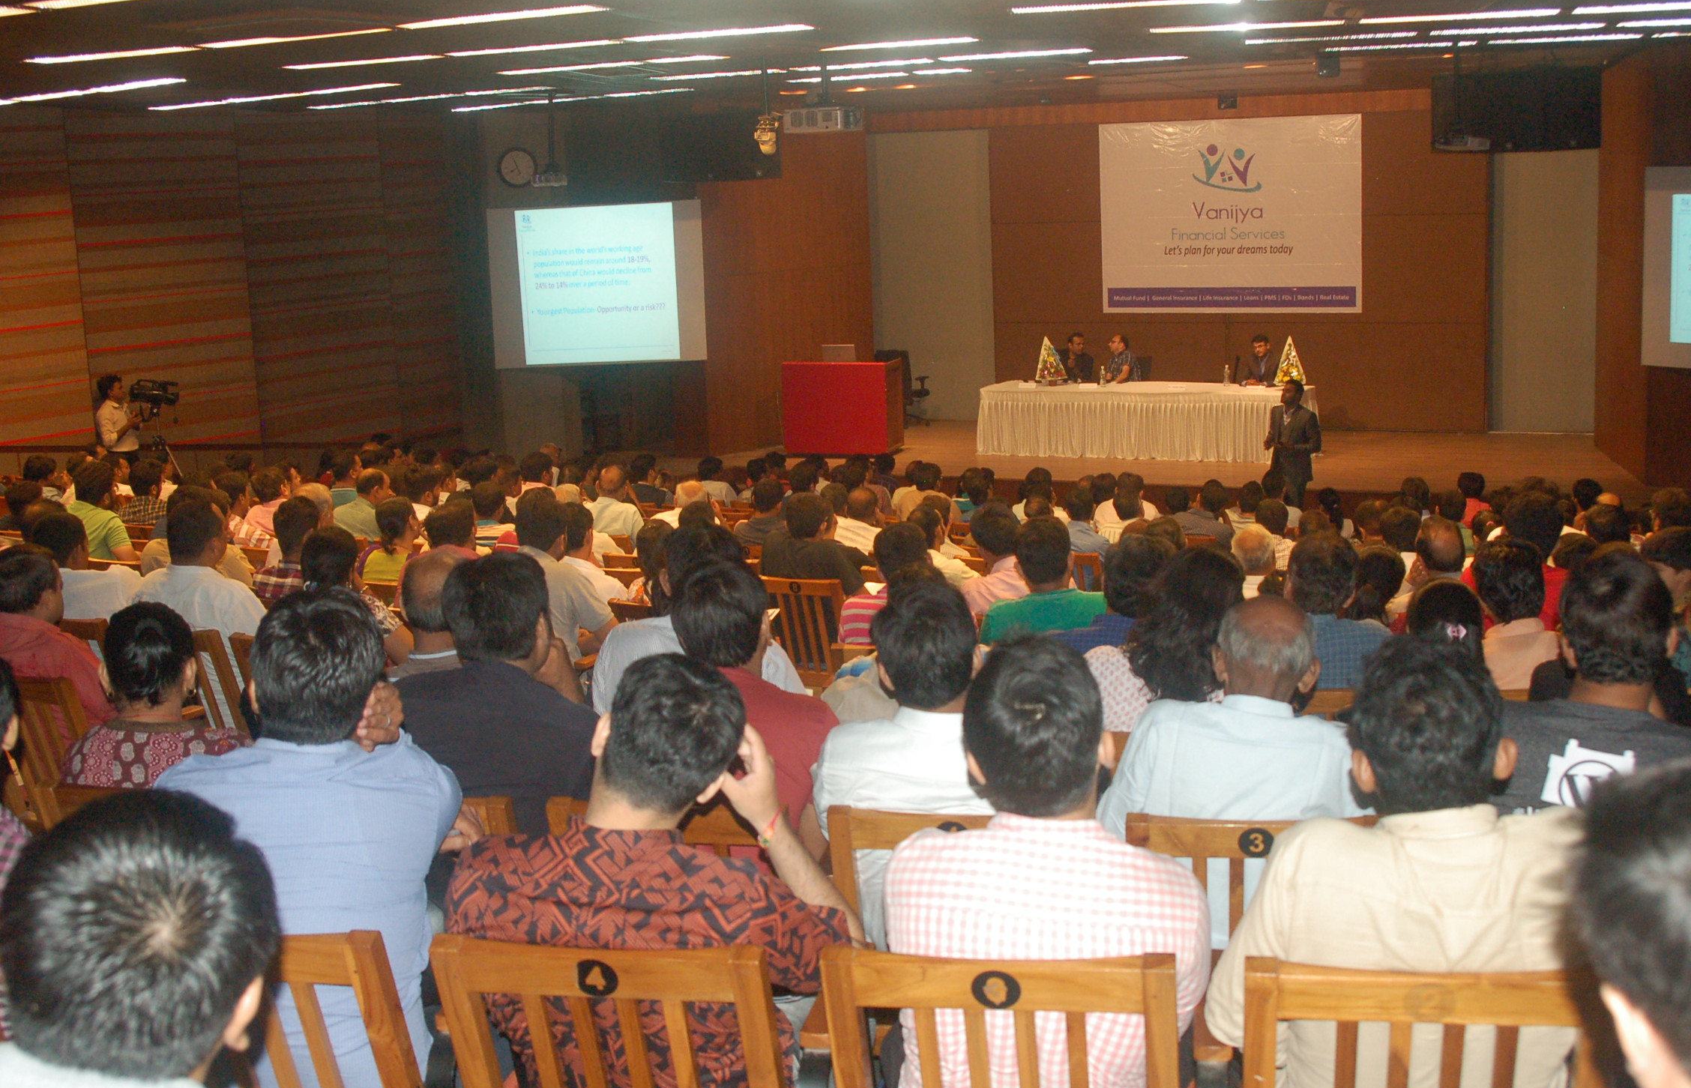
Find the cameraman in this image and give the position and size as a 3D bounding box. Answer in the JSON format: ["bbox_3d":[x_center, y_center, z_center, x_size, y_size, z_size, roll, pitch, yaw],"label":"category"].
[{"bbox_3d":[-6.710,-0.738,18.355,0.450,1.680,0.500,-3,11,-8],"label":"cameraman"}]

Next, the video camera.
[{"bbox_3d":[-5.928,-1.298,16.900,0.440,0.260,0.220,-5,11,-13],"label":"video camera"}]

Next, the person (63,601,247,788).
[{"bbox_3d":[-1.426,0.680,4.461,0.460,1.220,0.760,-2,11,4],"label":"person"}]

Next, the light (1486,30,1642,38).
[{"bbox_3d":[5.697,-4.013,15.600,1.220,0.060,0.100,0,11,12],"label":"light"}]

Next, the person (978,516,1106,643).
[{"bbox_3d":[0.748,0.493,7.112,0.500,1.260,0.780,0,11,11],"label":"person"}]

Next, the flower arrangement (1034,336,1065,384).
[{"bbox_3d":[2.279,-2.032,21.900,0.360,0.540,0.220,3,12,25],"label":"flower arrangement"}]

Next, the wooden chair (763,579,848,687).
[{"bbox_3d":[-0.051,0.538,8.721,0.500,0.900,0.580,3,12,26],"label":"wooden chair"}]

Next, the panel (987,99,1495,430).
[{"bbox_3d":[4.510,-3.155,23.134,5.836,3.594,0.100,3,12,23],"label":"panel"}]

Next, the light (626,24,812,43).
[{"bbox_3d":[-0.737,-2.982,11.500,1.220,0.080,0.300,1,12,19],"label":"light"}]

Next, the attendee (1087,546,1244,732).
[{"bbox_3d":[0.823,0.568,4.705,0.500,1.220,0.750,0,11,12],"label":"attendee"}]

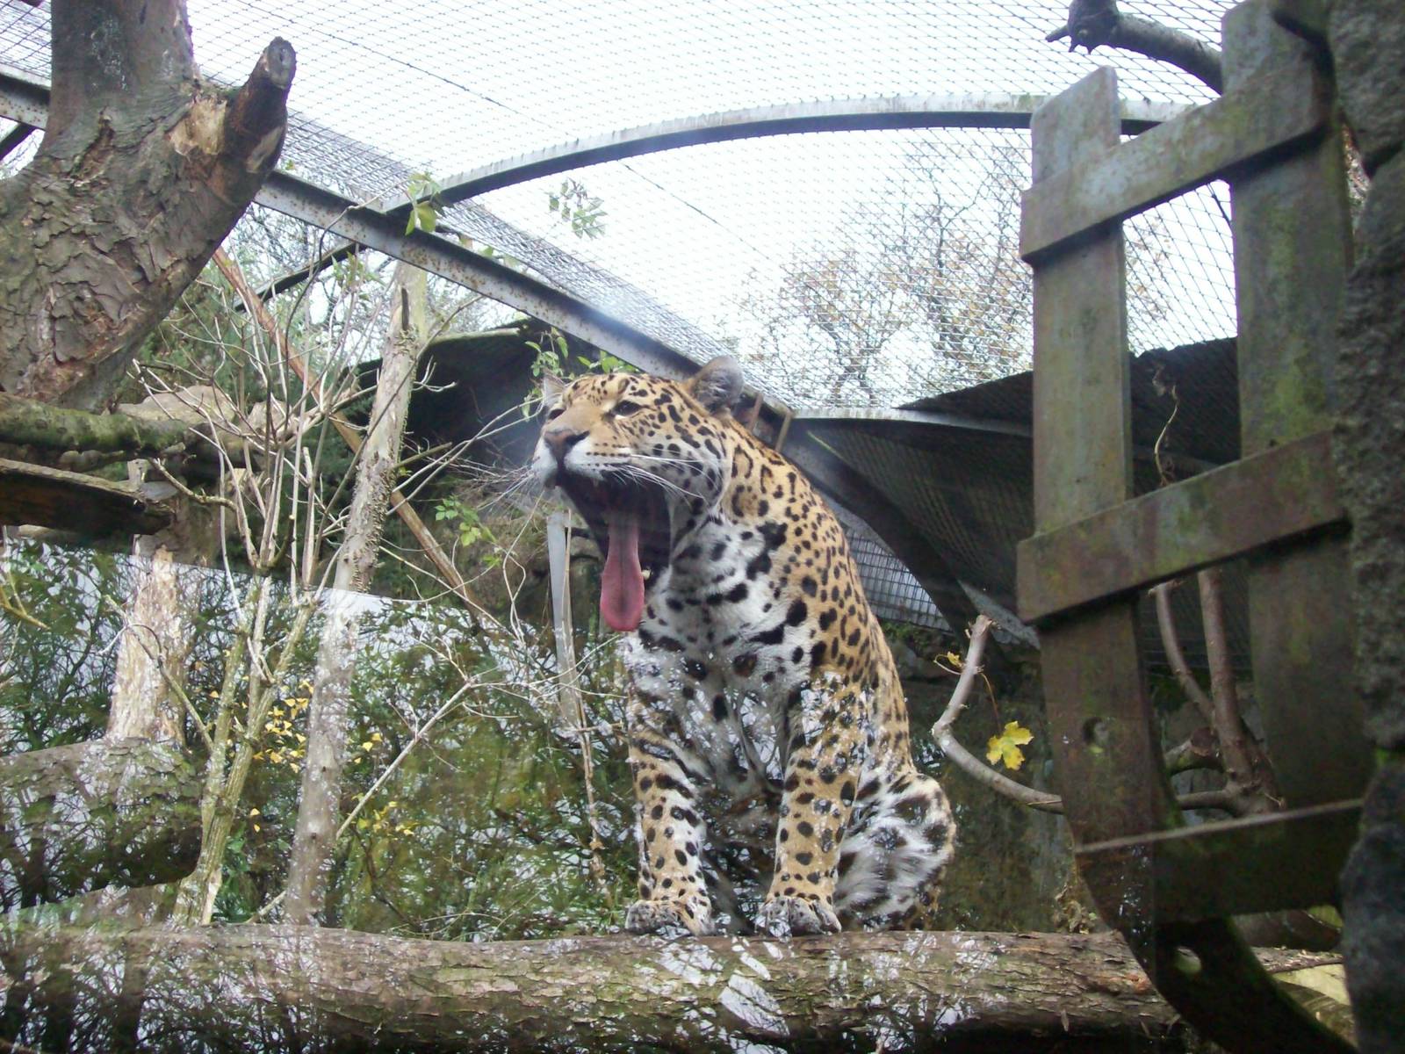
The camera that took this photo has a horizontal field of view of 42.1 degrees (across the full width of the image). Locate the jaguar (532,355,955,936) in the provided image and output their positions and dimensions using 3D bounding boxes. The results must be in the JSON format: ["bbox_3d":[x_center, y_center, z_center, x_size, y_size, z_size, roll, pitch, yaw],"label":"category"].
[{"bbox_3d":[0.080,0.180,2.800,0.430,0.850,0.680,-6,-14,27],"label":"jaguar"}]

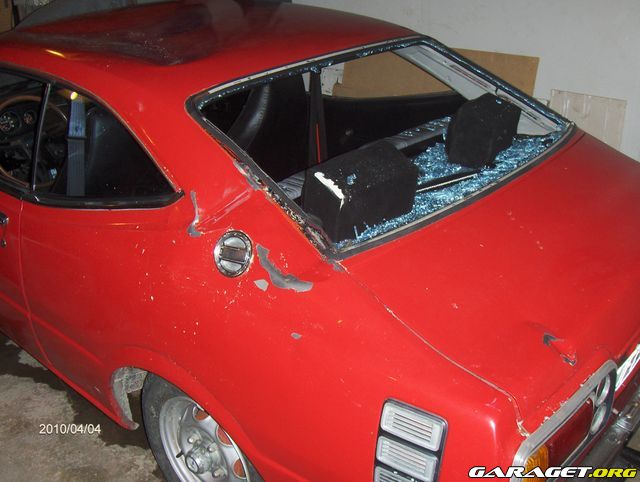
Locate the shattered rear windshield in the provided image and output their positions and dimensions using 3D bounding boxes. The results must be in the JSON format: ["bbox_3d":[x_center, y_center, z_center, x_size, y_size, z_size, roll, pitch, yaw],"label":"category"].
[{"bbox_3d":[0.249,-0.360,2.146,0.620,0.100,1.220,41,42,22],"label":"shattered rear windshield"}]

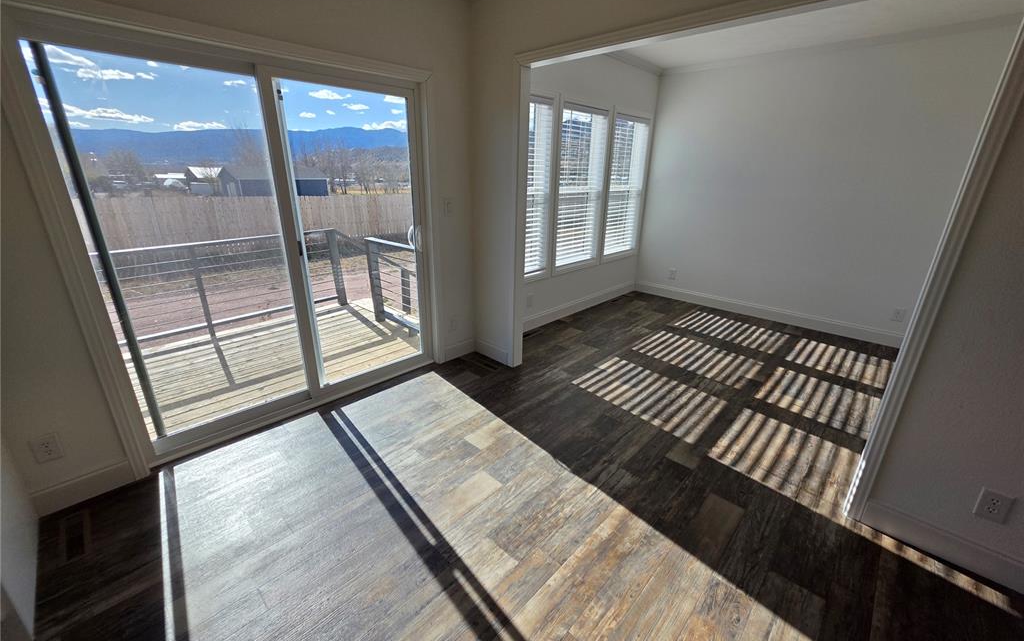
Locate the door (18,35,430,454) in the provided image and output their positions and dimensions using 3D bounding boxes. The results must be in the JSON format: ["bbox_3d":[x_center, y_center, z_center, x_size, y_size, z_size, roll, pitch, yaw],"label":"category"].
[{"bbox_3d":[-1.224,-0.371,2.220,0.100,1.920,1.708,20,27,40],"label":"door"}]

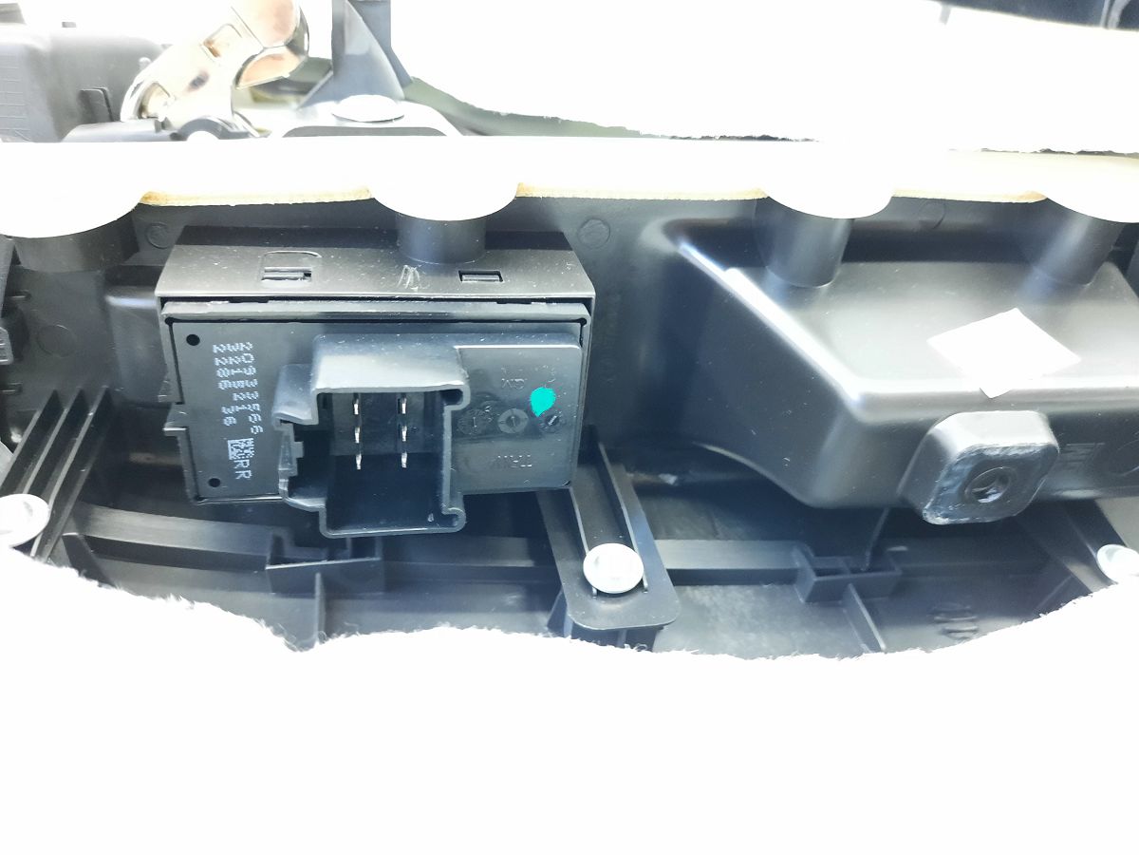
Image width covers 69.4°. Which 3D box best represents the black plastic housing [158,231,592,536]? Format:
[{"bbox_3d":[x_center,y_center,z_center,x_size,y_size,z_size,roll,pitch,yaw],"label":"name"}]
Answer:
[{"bbox_3d":[-0.032,-0.008,0.146,0.068,0.039,0.045,-2,34,-13],"label":"black plastic housing"}]

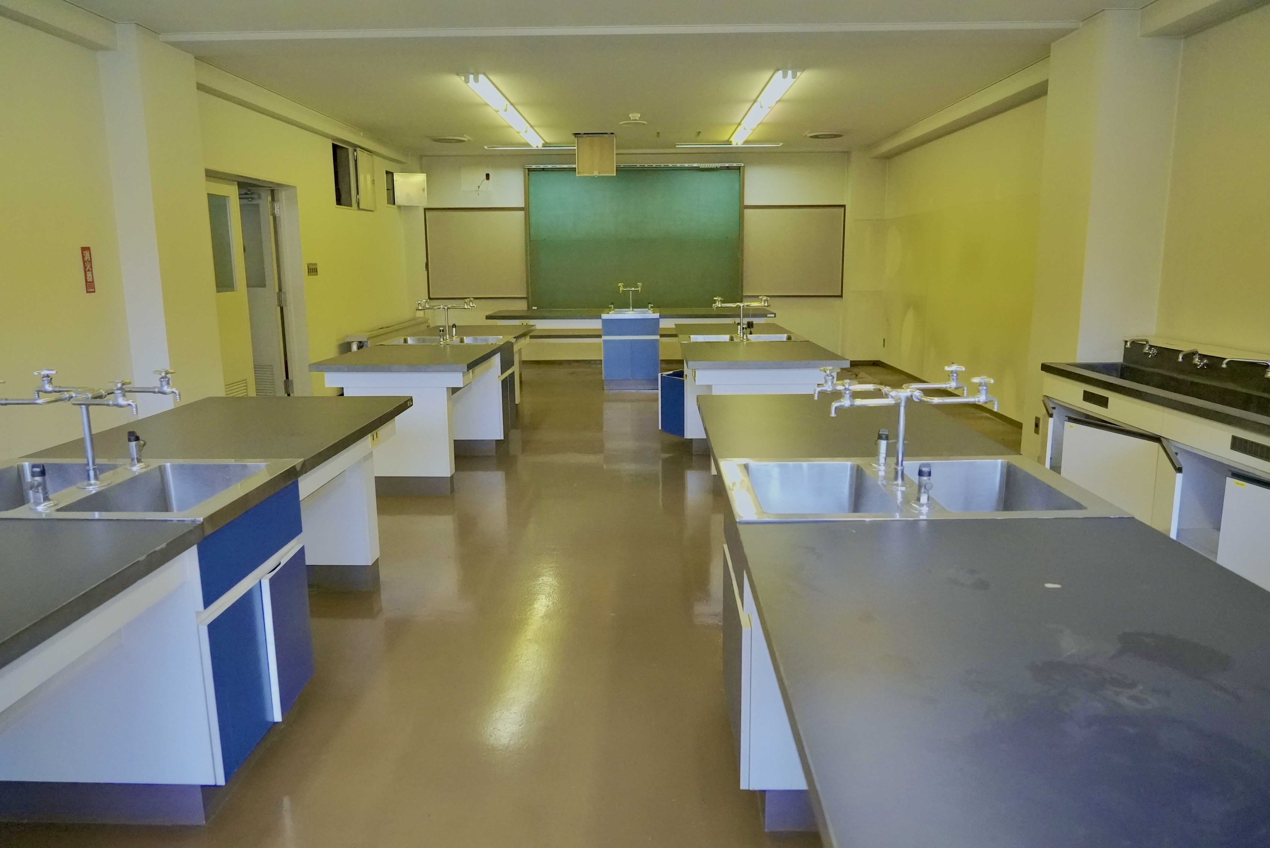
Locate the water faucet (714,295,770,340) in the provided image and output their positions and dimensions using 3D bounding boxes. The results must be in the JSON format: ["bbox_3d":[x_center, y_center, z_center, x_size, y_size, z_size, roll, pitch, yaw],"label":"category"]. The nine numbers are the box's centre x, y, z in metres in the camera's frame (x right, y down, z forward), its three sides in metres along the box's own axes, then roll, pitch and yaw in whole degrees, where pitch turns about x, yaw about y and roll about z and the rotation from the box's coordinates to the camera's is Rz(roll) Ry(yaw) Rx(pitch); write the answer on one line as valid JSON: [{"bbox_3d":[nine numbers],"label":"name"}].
[{"bbox_3d":[0.756,-0.750,6.021,0.406,0.292,0.248,0,11,1],"label":"water faucet"}]

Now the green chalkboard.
[{"bbox_3d":[0.003,-2.347,10.835,2.743,1.841,0.099,0,11,1],"label":"green chalkboard"}]

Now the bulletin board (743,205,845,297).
[{"bbox_3d":[2.035,-2.209,10.862,1.296,1.168,0.030,0,11,1],"label":"bulletin board"}]

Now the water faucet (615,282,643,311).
[{"bbox_3d":[-0.056,-1.372,9.175,0.268,0.317,0.129,0,11,1],"label":"water faucet"}]

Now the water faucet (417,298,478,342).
[{"bbox_3d":[-1.345,-0.738,6.040,0.406,0.292,0.248,0,11,1],"label":"water faucet"}]

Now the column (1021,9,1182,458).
[{"bbox_3d":[2.847,-1.033,5.247,0.451,2.715,0.644,0,11,1],"label":"column"}]

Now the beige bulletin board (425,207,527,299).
[{"bbox_3d":[-2.042,-2.198,10.935,1.291,1.164,0.030,0,11,1],"label":"beige bulletin board"}]

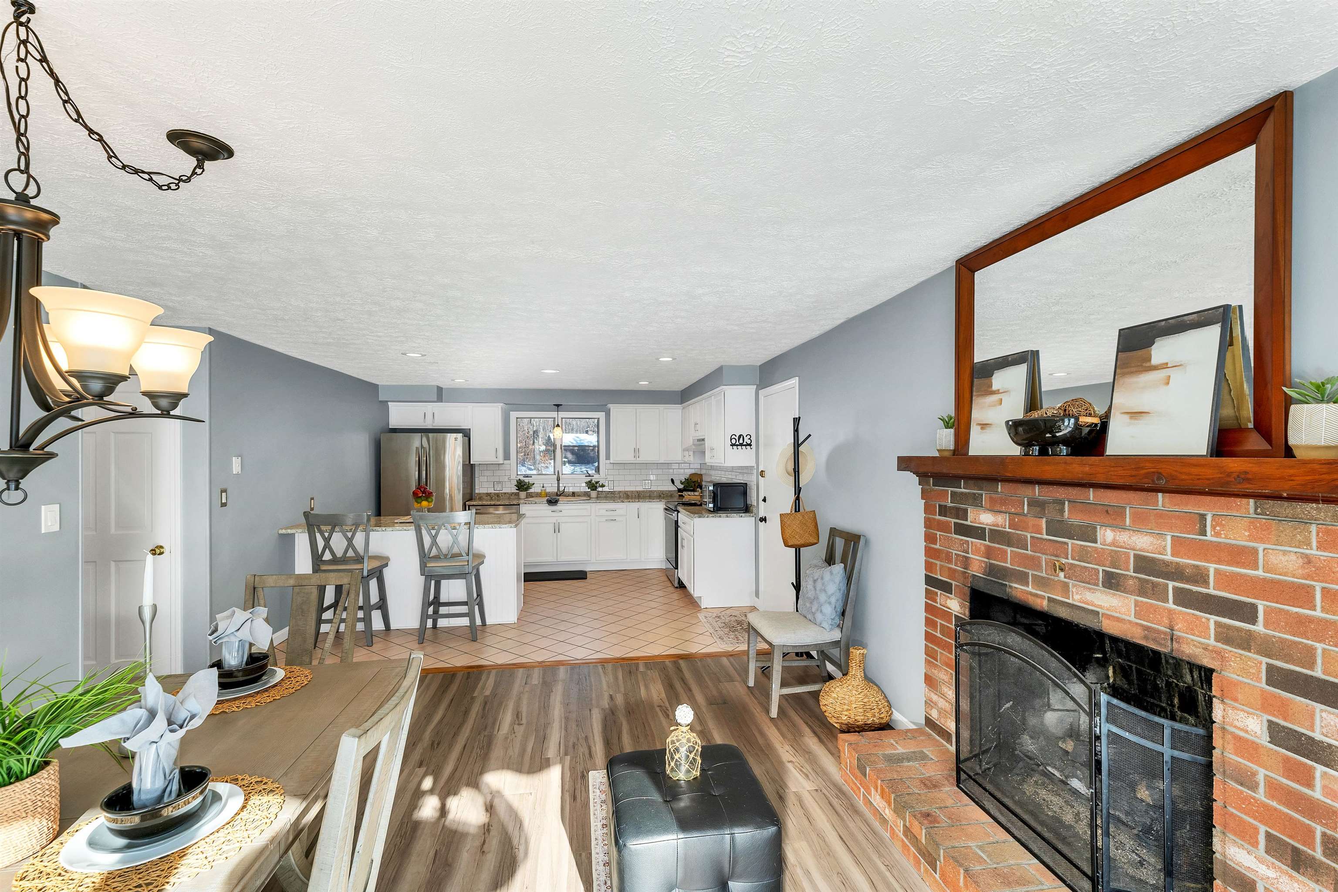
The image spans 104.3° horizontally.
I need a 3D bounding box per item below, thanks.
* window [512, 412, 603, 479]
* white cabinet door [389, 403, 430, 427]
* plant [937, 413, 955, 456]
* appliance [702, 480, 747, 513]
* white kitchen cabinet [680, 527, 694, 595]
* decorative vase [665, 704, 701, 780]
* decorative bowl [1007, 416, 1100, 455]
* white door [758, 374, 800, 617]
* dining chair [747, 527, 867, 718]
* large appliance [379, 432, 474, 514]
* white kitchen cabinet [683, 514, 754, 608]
[{"bbox_3d":[-1.560,-0.006,7.305,1.245,0.920,0.110,0,-1,-9],"label":"window"},{"bbox_3d":[-3.317,-0.380,6.636,0.475,0.285,0.025,0,-1,-9],"label":"white cabinet door"},{"bbox_3d":[1.264,-0.047,2.358,0.110,0.190,0.110,0,-1,-9],"label":"plant"},{"bbox_3d":[0.563,0.525,5.447,0.400,0.290,0.480,0,-1,-9],"label":"appliance"},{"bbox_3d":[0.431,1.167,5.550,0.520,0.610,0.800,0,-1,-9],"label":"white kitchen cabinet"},{"bbox_3d":[0.052,1.014,1.818,0.120,0.238,0.120,0,-1,-9],"label":"decorative vase"},{"bbox_3d":[1.301,-0.023,1.756,0.255,0.125,0.265,0,-1,0],"label":"decorative bowl"},{"bbox_3d":[0.946,0.524,4.562,0.060,2.110,0.940,0,-1,-9],"label":"white door"},{"bbox_3d":[0.834,1.075,3.276,0.630,1.030,0.490,0,-1,-9],"label":"dining chair"},{"bbox_3d":[-2.966,0.747,6.500,0.910,1.770,0.840,0,-1,-9],"label":"large appliance"},{"bbox_3d":[0.493,1.167,5.596,0.620,0.910,0.800,0,-1,-9],"label":"white kitchen cabinet"}]

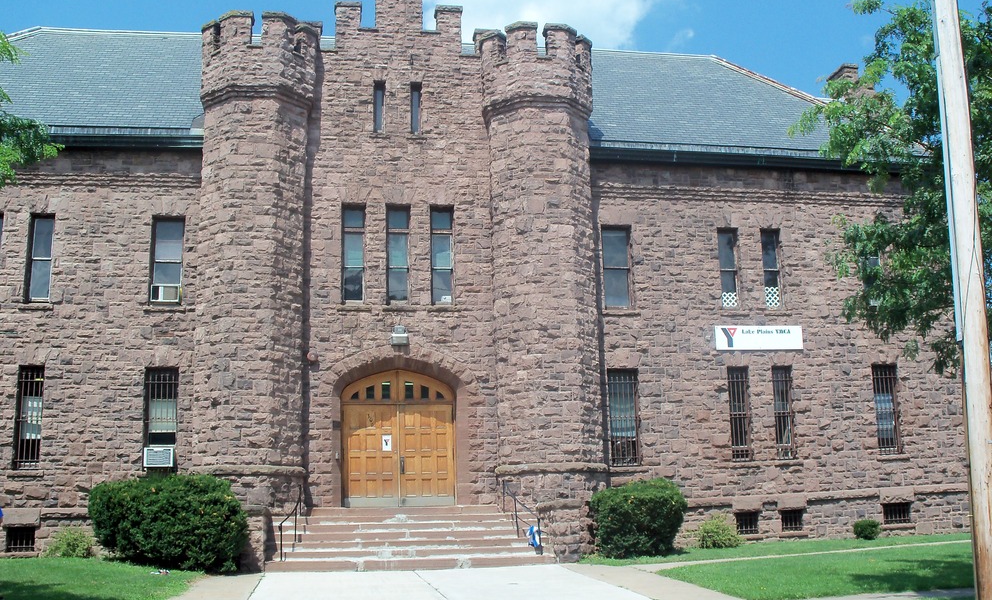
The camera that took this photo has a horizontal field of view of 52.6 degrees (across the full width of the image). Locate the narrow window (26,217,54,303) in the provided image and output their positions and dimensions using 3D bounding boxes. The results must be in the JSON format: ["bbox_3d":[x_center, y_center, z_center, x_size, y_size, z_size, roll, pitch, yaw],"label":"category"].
[{"bbox_3d":[-10.138,-0.900,22.409,0.558,2.088,0.200,1,-10,-9],"label":"narrow window"}]

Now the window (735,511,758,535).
[{"bbox_3d":[6.203,5.537,24.881,0.548,0.541,0.200,1,-12,-10],"label":"window"}]

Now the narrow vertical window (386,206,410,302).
[{"bbox_3d":[-2.396,-1.096,24.563,0.584,2.419,0.200,1,-12,-10],"label":"narrow vertical window"}]

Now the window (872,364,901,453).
[{"bbox_3d":[9.263,2.586,23.792,0.640,2.070,0.200,0,-9,-9],"label":"window"}]

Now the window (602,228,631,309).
[{"bbox_3d":[2.847,-0.740,23.407,0.680,1.900,0.200,0,-9,-9],"label":"window"}]

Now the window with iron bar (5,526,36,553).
[{"bbox_3d":[-10.427,5.284,22.093,0.660,0.513,0.200,1,-12,-10],"label":"window with iron bar"}]

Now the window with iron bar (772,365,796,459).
[{"bbox_3d":[7.078,2.783,24.702,0.545,2.313,0.200,1,-10,-9],"label":"window with iron bar"}]

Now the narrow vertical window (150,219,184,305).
[{"bbox_3d":[-7.174,-0.863,21.903,0.710,1.880,0.220,0,-9,-9],"label":"narrow vertical window"}]

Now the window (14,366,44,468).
[{"bbox_3d":[-10.478,2.655,22.665,0.600,2.290,0.200,1,-12,-10],"label":"window"}]

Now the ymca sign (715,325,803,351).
[{"bbox_3d":[6.548,0.936,24.786,2.352,0.603,0.060,1,-10,-9],"label":"ymca sign"}]

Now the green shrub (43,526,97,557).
[{"bbox_3d":[-9.193,5.200,21.575,1.100,0.660,0.900,1,-12,-10],"label":"green shrub"}]

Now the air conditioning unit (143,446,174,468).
[{"bbox_3d":[-7.053,3.324,21.160,0.580,0.400,0.500,0,-9,-9],"label":"air conditioning unit"}]

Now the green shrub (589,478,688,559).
[{"bbox_3d":[3.193,4.851,22.421,2.120,1.694,1.900,1,-12,-10],"label":"green shrub"}]

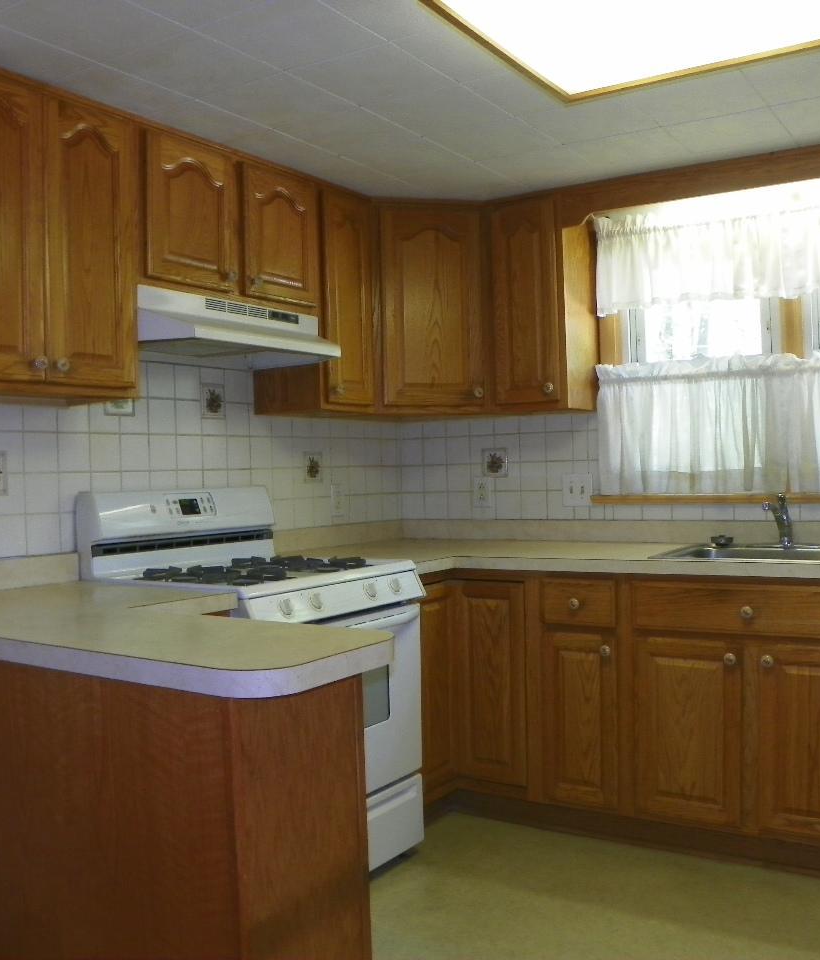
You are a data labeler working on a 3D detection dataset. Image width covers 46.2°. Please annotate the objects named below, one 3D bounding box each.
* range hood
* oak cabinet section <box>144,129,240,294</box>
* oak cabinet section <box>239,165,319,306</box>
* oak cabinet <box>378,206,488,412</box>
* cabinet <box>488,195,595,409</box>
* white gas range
[{"bbox_3d":[-0.569,-0.450,2.881,0.437,0.157,0.766,-1,1,34],"label":"range hood"},{"bbox_3d":[-0.731,-0.741,2.774,0.312,0.433,0.372,-1,1,34],"label":"oak cabinet section"},{"bbox_3d":[-0.525,-0.752,3.082,0.312,0.433,0.378,-1,1,34],"label":"oak cabinet section"},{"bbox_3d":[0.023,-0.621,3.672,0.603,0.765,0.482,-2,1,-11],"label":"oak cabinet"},{"bbox_3d":[0.476,-0.630,3.526,0.309,0.765,0.317,-1,1,34],"label":"cabinet"},{"bbox_3d":[-0.432,0.598,2.818,0.683,1.161,0.766,-1,1,34],"label":"white gas range"}]

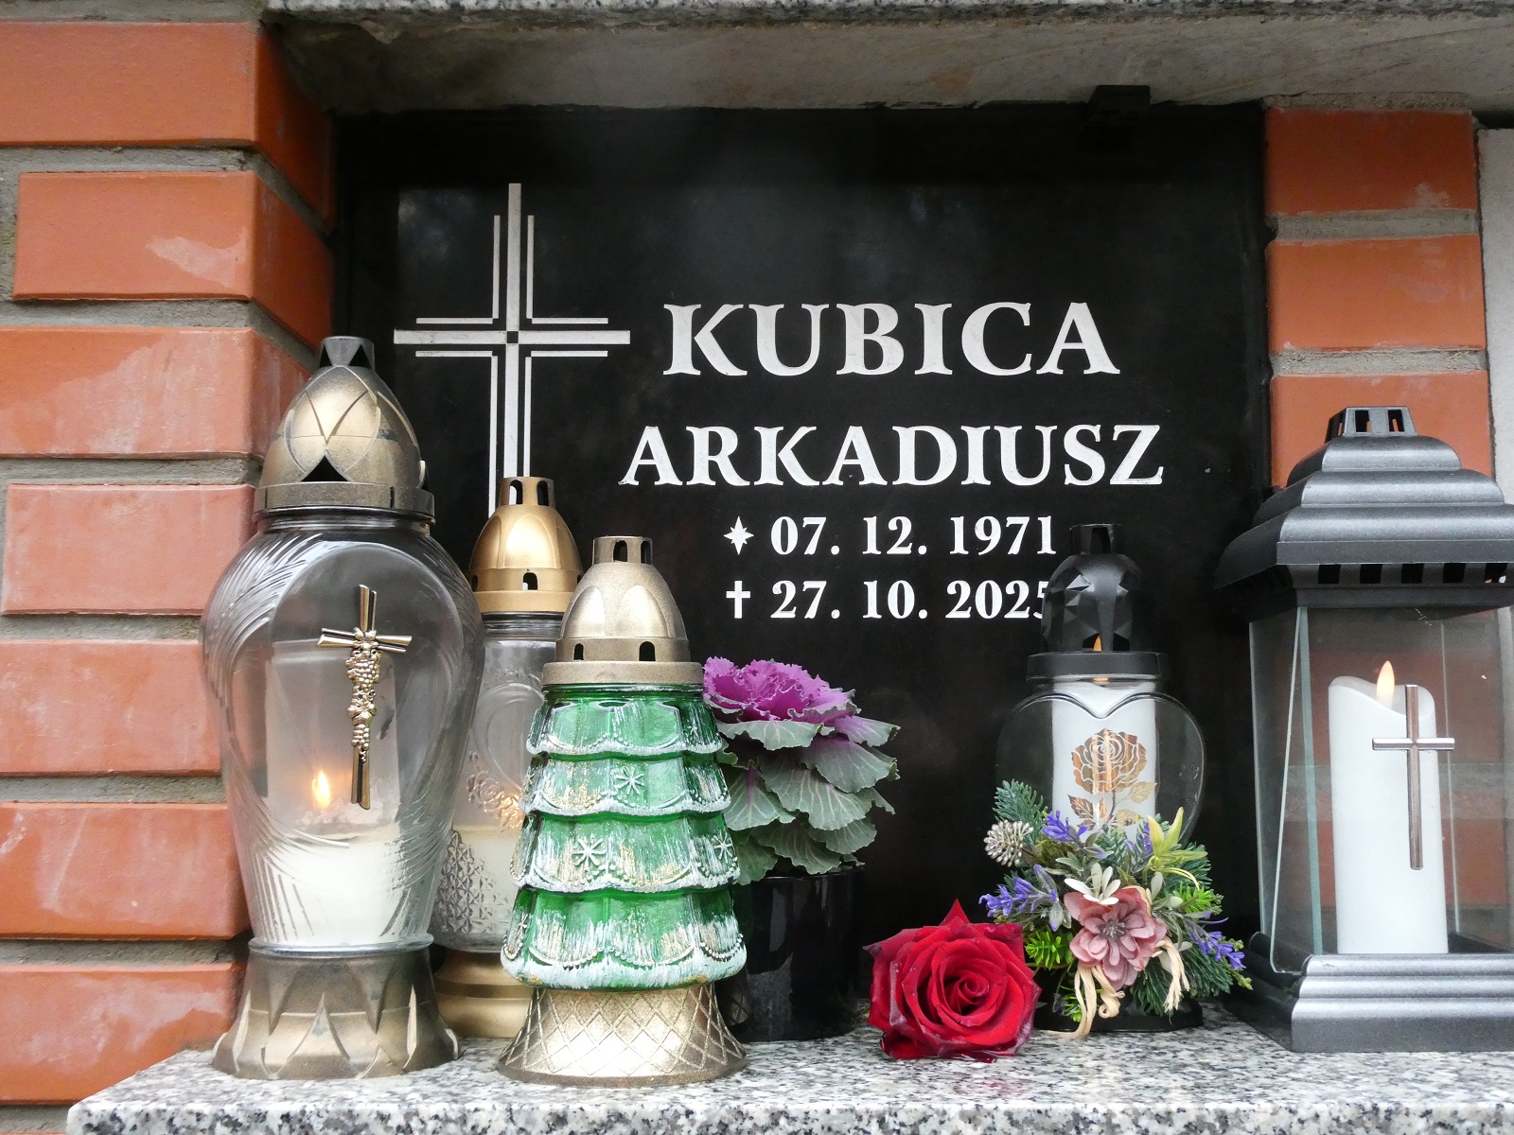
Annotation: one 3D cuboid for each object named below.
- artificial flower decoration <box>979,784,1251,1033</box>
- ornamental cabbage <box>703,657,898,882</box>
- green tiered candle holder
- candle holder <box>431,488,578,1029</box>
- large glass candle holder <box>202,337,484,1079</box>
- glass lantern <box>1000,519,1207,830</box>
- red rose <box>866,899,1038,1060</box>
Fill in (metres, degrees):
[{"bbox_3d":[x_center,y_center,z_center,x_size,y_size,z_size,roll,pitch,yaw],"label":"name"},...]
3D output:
[{"bbox_3d":[0.182,0.173,0.888,0.138,0.128,0.088,0,-5,0],"label":"artificial flower decoration"},{"bbox_3d":[0.013,0.105,0.919,0.126,0.112,0.122,0,-5,0],"label":"ornamental cabbage"},{"bbox_3d":[-0.063,0.109,0.830,0.116,0.245,0.116,0,-5,0],"label":"green tiered candle holder"},{"bbox_3d":[-0.124,0.096,0.933,0.098,0.288,0.098,0,-5,0],"label":"candle holder"},{"bbox_3d":[-0.199,0.060,0.840,0.135,0.344,0.130,2,-5,-20],"label":"large glass candle holder"},{"bbox_3d":[0.188,0.110,0.952,0.114,0.265,0.092,0,-5,0],"label":"glass lantern"},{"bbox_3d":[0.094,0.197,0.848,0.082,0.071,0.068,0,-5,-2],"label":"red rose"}]

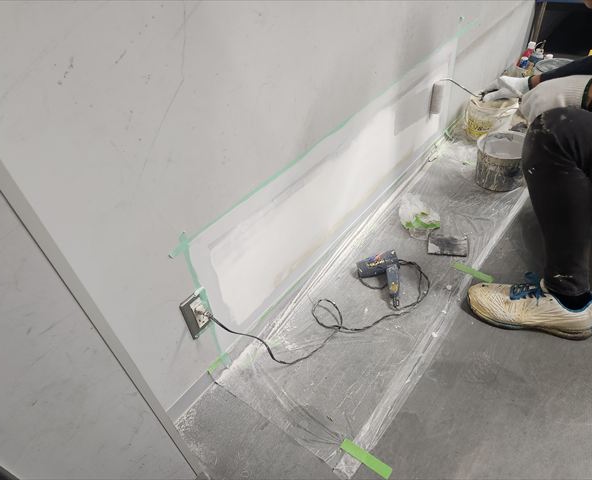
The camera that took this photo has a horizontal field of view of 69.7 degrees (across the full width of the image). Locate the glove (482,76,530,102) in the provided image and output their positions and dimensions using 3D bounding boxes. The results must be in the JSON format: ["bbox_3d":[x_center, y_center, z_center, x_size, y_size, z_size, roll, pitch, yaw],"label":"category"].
[{"bbox_3d":[0.767,-0.549,1.550,0.165,0.075,0.088,-6,40,20],"label":"glove"}]

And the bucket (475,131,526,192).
[{"bbox_3d":[0.781,-0.290,1.607,0.204,0.147,0.204,-4,42,3],"label":"bucket"}]

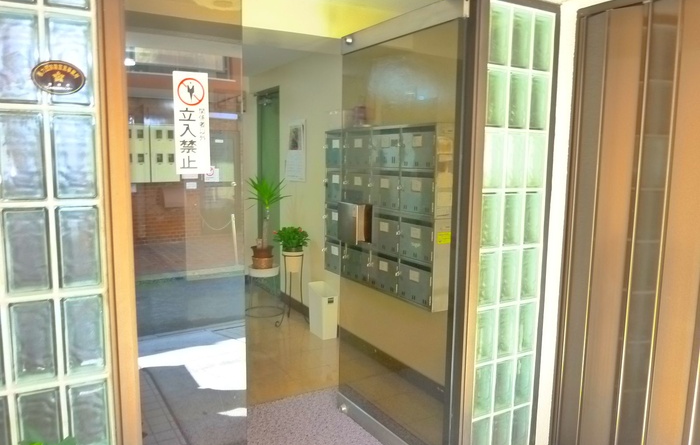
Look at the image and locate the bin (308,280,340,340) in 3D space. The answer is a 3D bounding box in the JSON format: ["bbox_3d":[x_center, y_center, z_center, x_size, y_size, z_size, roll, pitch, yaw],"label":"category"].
[{"bbox_3d":[-0.215,0.719,4.130,0.155,0.415,0.250,-3,8,-29],"label":"bin"}]

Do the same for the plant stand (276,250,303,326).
[{"bbox_3d":[-0.504,0.572,4.439,0.280,0.630,0.280,1,7,0],"label":"plant stand"}]

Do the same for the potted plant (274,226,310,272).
[{"bbox_3d":[-0.509,0.234,4.399,0.300,0.400,0.290,1,7,0],"label":"potted plant"}]

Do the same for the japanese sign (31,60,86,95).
[{"bbox_3d":[-0.754,-0.377,1.312,0.127,0.088,0.015,-3,8,-29],"label":"japanese sign"}]

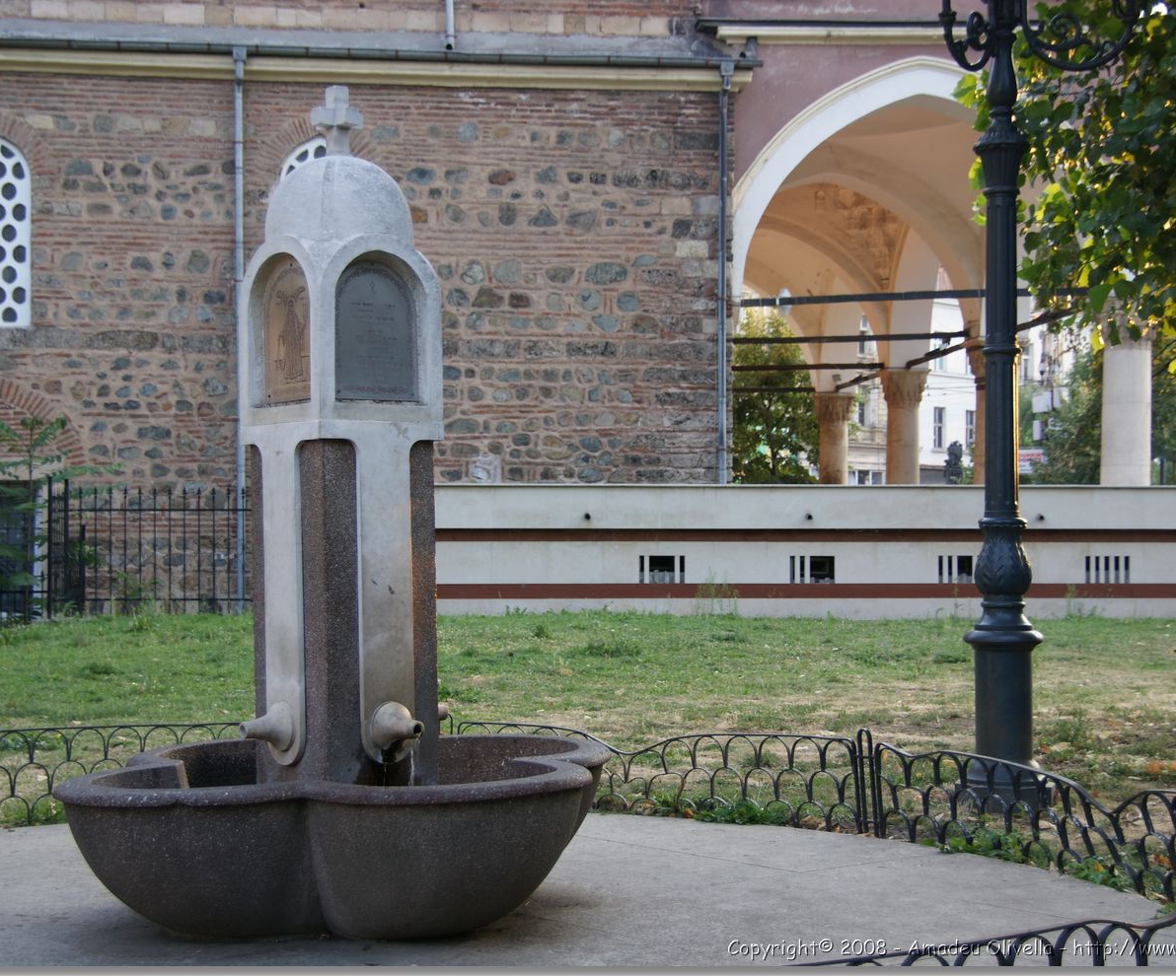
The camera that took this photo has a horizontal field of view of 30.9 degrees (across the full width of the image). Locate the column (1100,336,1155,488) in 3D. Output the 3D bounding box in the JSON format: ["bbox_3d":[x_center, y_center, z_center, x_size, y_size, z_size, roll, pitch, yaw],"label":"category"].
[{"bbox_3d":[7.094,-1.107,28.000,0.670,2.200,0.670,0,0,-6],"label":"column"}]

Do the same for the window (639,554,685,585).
[{"bbox_3d":[0.923,1.010,26.300,0.570,0.360,0.100,0,0,-6],"label":"window"}]

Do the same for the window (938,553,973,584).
[{"bbox_3d":[4.681,1.021,26.700,0.570,0.360,0.100,0,0,-6],"label":"window"}]

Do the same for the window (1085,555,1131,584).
[{"bbox_3d":[6.581,1.033,26.900,0.570,0.360,0.100,0,0,-6],"label":"window"}]

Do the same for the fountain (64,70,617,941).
[{"bbox_3d":[-0.986,0.029,8.500,2.350,3.260,2.350,0,0,-41],"label":"fountain"}]

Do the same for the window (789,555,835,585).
[{"bbox_3d":[2.793,1.018,26.500,0.570,0.360,0.100,0,0,-6],"label":"window"}]

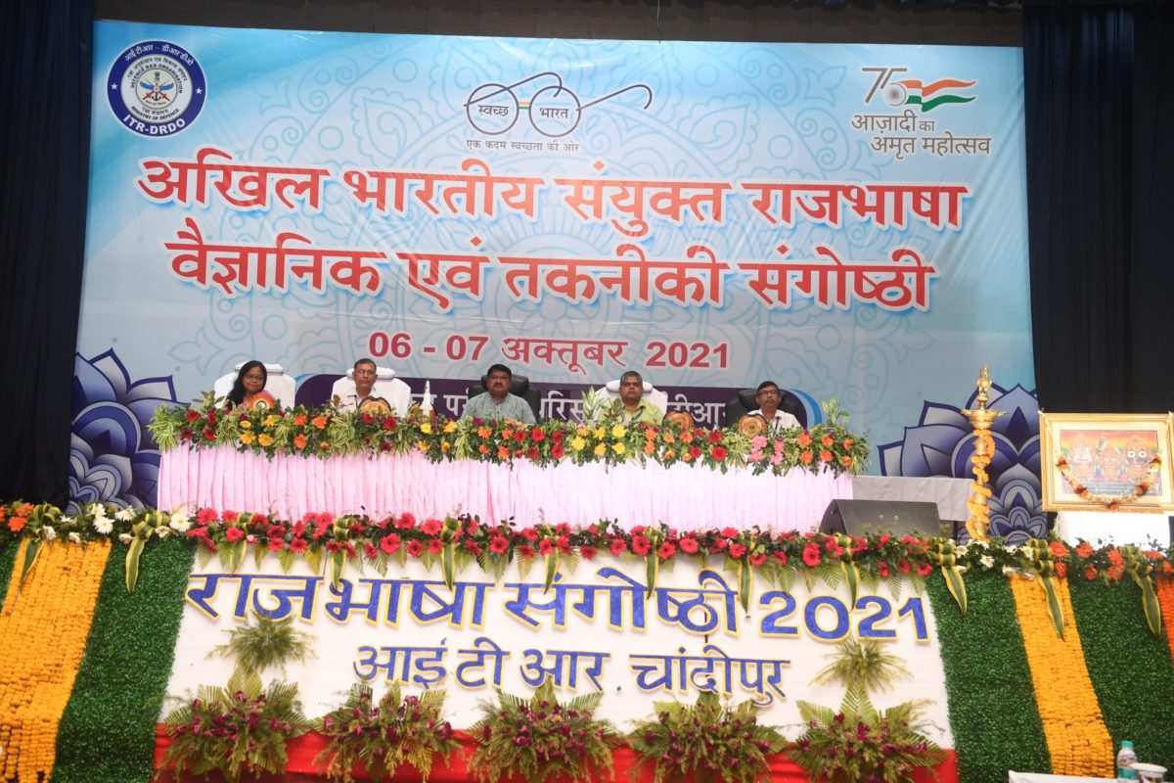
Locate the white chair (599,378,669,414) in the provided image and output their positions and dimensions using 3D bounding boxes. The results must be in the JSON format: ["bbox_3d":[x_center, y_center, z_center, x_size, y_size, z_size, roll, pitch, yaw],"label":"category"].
[{"bbox_3d":[0.332,0.504,9.756,0.660,1.250,0.720,2,-6,0],"label":"white chair"}]

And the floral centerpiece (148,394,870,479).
[{"bbox_3d":[-0.529,0.316,8.768,4.850,0.440,0.360,2,-6,0],"label":"floral centerpiece"}]

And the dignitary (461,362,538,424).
[{"bbox_3d":[-0.680,0.434,9.610,0.560,1.330,0.780,2,-6,0],"label":"dignitary"}]

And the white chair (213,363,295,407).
[{"bbox_3d":[-2.564,0.384,9.760,0.660,1.250,0.720,2,-6,0],"label":"white chair"}]

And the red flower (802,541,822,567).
[{"bbox_3d":[1.236,0.888,7.150,0.110,0.135,0.070,2,-6,0],"label":"red flower"}]

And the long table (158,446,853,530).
[{"bbox_3d":[-0.549,0.678,9.100,4.680,0.740,0.650,2,-6,0],"label":"long table"}]

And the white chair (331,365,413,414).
[{"bbox_3d":[-1.673,0.414,9.759,0.660,1.250,0.720,2,-6,0],"label":"white chair"}]

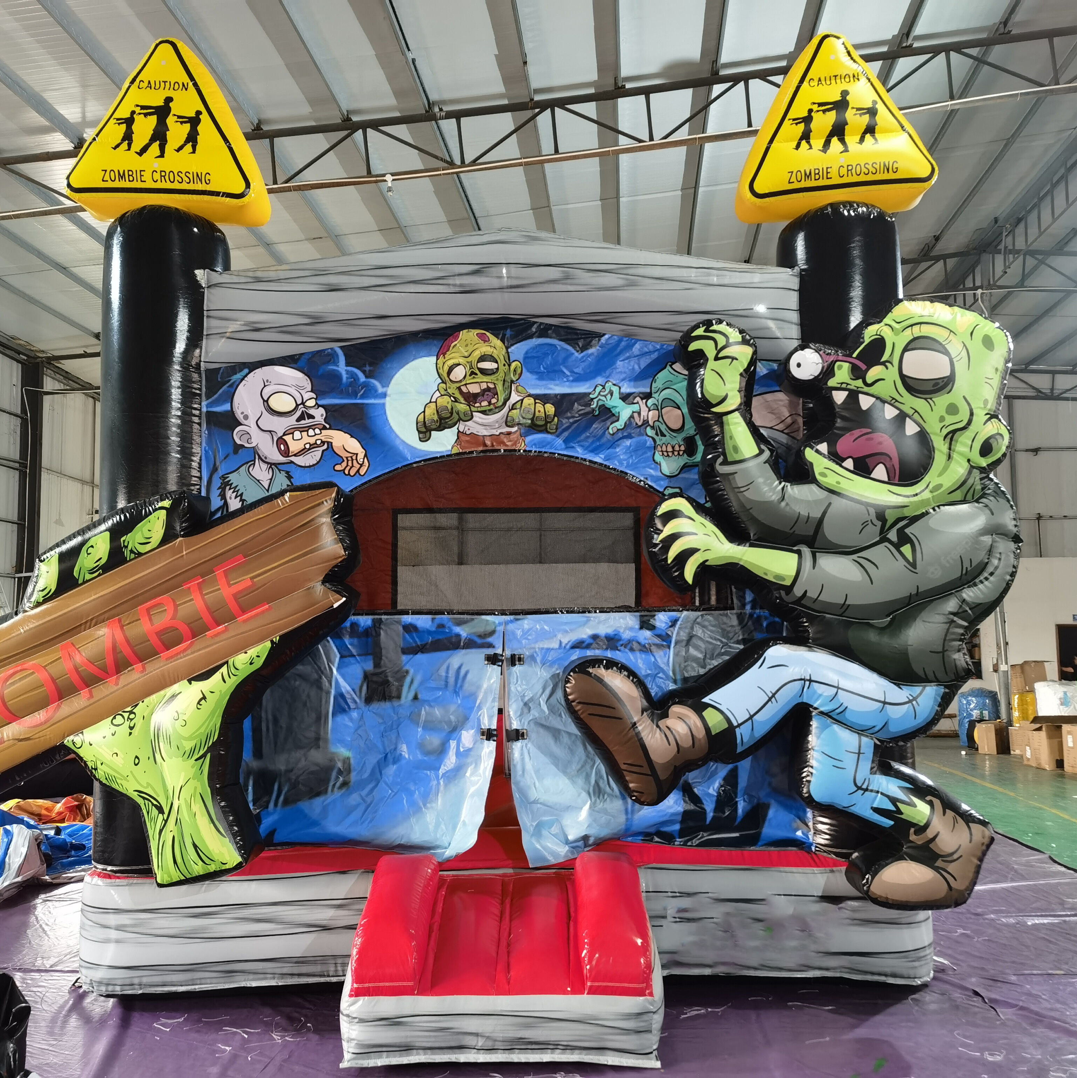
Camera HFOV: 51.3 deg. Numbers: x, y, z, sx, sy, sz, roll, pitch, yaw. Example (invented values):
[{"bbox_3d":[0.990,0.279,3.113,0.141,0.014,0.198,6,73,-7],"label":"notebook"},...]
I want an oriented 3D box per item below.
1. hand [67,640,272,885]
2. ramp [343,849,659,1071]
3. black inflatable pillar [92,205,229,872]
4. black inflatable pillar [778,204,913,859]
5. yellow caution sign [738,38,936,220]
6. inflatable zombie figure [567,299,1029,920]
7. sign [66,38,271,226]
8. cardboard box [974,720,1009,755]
[{"bbox_3d":[-1.672,1.026,5.222,0.930,1.086,0.420,-1,-6,0],"label":"hand"},{"bbox_3d":[-0.140,1.735,4.738,1.220,0.650,0.900,0,-5,0],"label":"ramp"},{"bbox_3d":[-1.958,-0.054,5.857,0.610,3.400,0.610,-1,-6,0],"label":"black inflatable pillar"},{"bbox_3d":[1.612,-0.096,5.861,0.610,3.400,0.610,-1,-6,0],"label":"black inflatable pillar"},{"bbox_3d":[1.596,-2.234,6.092,0.980,0.920,0.420,-1,-6,6],"label":"yellow caution sign"},{"bbox_3d":[1.174,0.286,5.279,2.095,2.792,0.550,-1,-6,0],"label":"inflatable zombie figure"},{"bbox_3d":[-1.913,-2.089,5.821,0.910,0.830,0.420,0,-5,0],"label":"sign"},{"bbox_3d":[6.303,2.750,15.516,0.330,0.430,0.420,-5,-7,42],"label":"cardboard box"}]

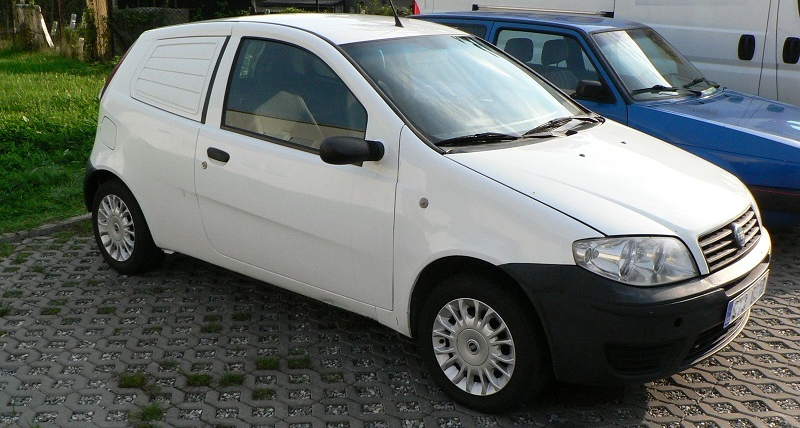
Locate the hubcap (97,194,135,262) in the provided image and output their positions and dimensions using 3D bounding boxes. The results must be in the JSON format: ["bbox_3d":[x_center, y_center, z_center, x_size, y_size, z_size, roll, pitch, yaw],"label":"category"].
[{"bbox_3d":[-1.615,0.083,4.615,0.387,0.387,0.055,13,19,38],"label":"hubcap"}]

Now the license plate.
[{"bbox_3d":[1.365,0.327,3.168,0.018,0.112,0.520,13,19,38],"label":"license plate"}]

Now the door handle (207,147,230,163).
[{"bbox_3d":[-0.858,-0.280,3.840,0.172,0.072,0.045,13,19,38],"label":"door handle"}]

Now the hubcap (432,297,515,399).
[{"bbox_3d":[0.281,0.513,3.109,0.387,0.387,0.055,13,19,38],"label":"hubcap"}]

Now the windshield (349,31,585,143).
[{"bbox_3d":[0.356,-0.619,3.793,0.780,0.120,1.290,45,36,23],"label":"windshield"}]

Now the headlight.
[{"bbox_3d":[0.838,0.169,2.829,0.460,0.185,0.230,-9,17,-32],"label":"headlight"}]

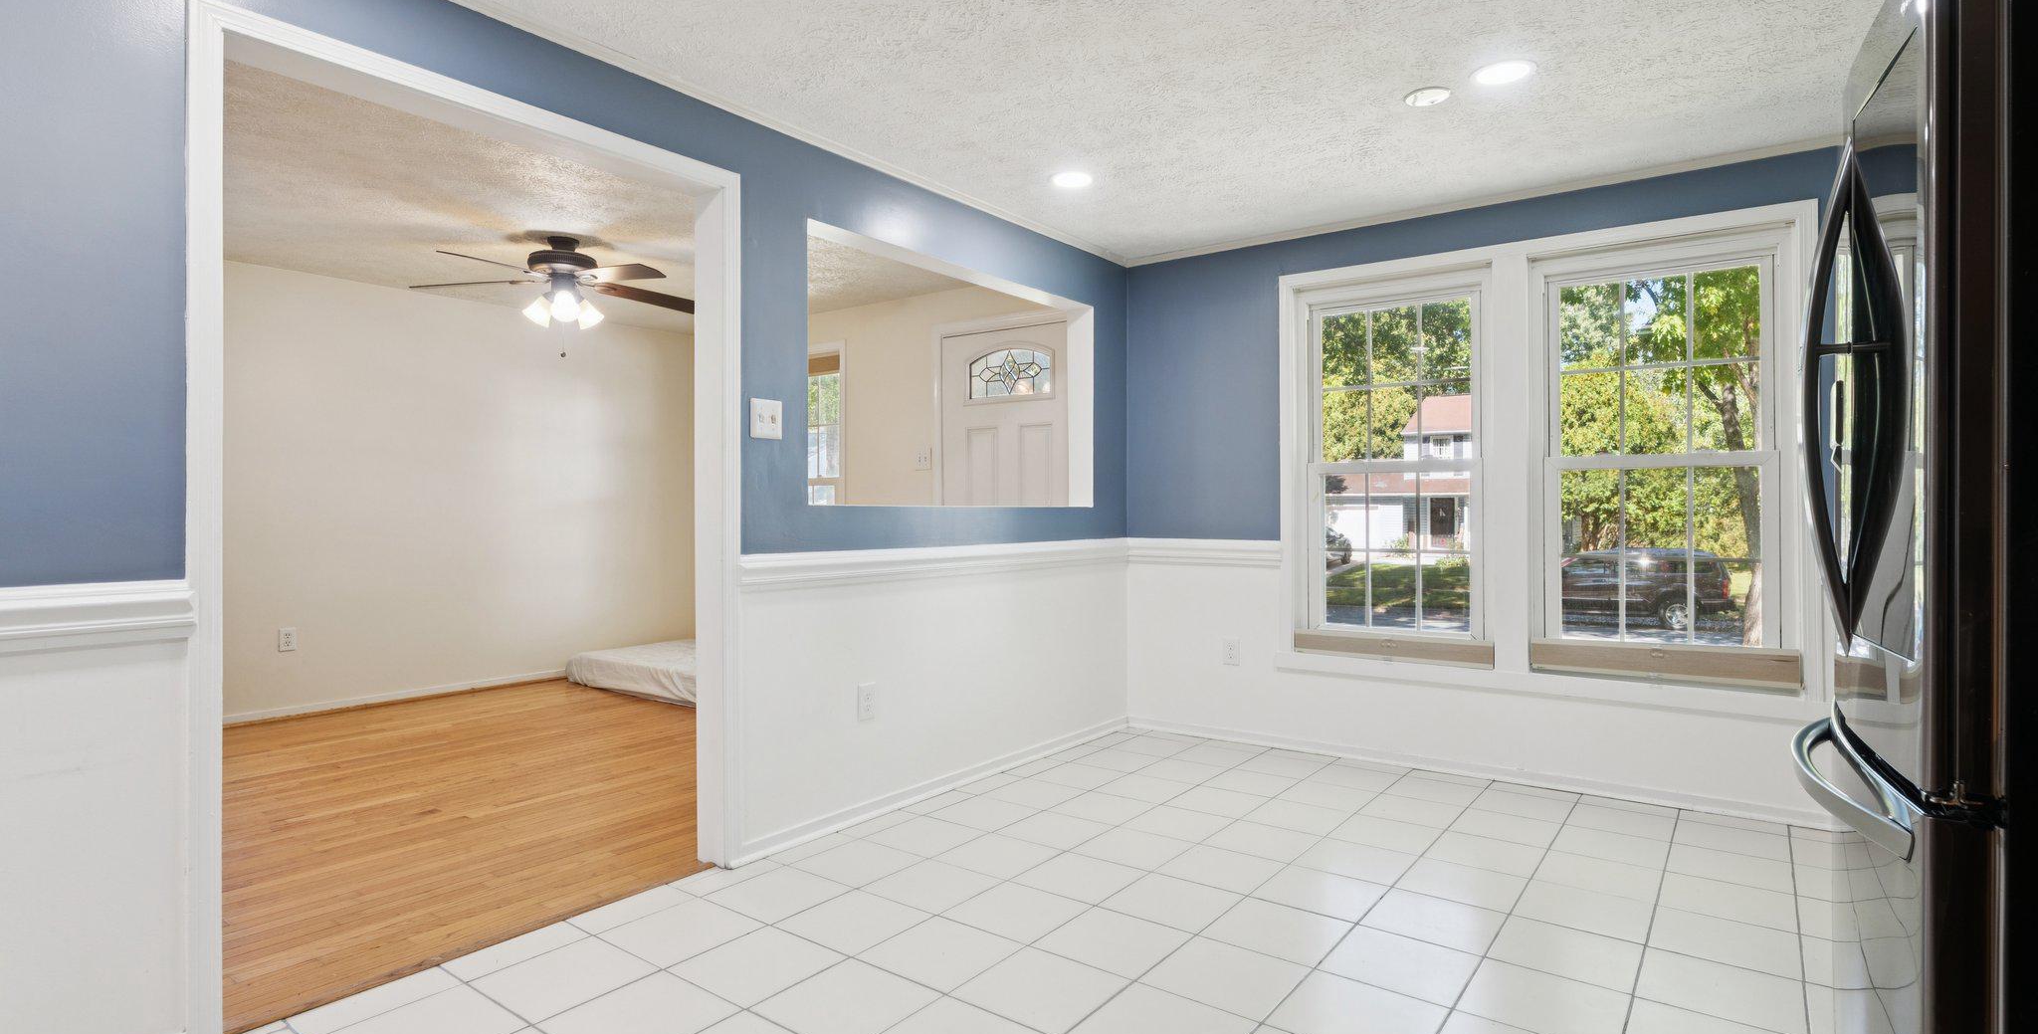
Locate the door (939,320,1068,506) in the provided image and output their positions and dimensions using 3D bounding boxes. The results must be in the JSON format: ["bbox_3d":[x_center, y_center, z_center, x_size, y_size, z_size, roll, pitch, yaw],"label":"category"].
[{"bbox_3d":[-0.041,-0.001,5.222,1.000,2.090,0.120,0,0,37],"label":"door"}]

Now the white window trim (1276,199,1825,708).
[{"bbox_3d":[1.941,-0.211,3.799,1.896,1.730,0.100,0,0,37],"label":"white window trim"}]

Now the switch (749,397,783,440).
[{"bbox_3d":[-0.785,-0.303,3.002,0.015,0.121,0.121,0,0,37],"label":"switch"}]

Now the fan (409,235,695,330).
[{"bbox_3d":[-2.066,-1.069,4.355,1.320,0.410,1.320,0,0,37],"label":"fan"}]

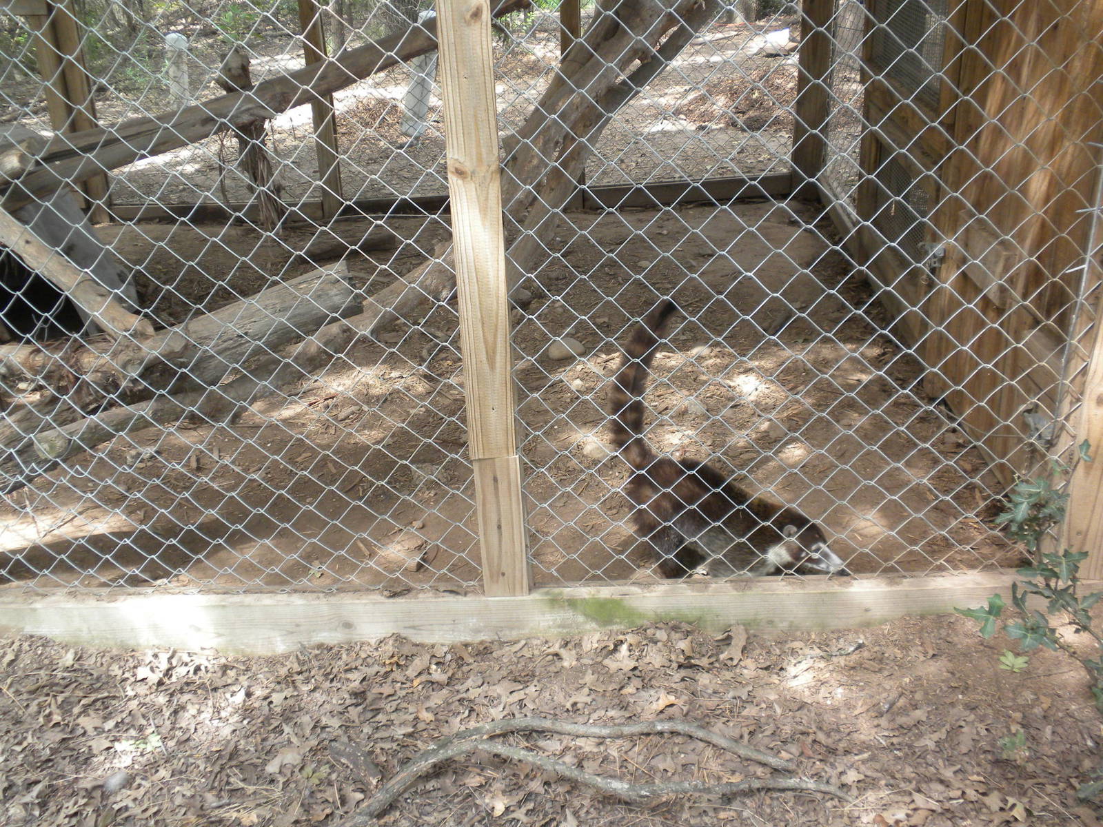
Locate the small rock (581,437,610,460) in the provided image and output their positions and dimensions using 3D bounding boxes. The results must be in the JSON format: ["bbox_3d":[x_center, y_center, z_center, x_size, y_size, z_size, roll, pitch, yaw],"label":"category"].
[{"bbox_3d":[0.114,0.092,3.061,0.080,0.048,0.068,-2,23,0],"label":"small rock"}]

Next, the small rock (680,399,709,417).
[{"bbox_3d":[0.402,-0.014,3.293,0.082,0.043,0.065,-2,23,0],"label":"small rock"}]

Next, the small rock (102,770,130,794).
[{"bbox_3d":[-0.748,0.634,2.026,0.048,0.034,0.042,-2,23,0],"label":"small rock"}]

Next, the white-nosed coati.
[{"bbox_3d":[0.360,0.064,2.376,0.490,0.590,0.190,2,23,11],"label":"white-nosed coati"}]

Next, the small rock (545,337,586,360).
[{"bbox_3d":[0.047,-0.205,3.765,0.125,0.065,0.095,-2,23,0],"label":"small rock"}]

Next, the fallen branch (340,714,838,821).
[{"bbox_3d":[0.071,0.593,2.006,0.830,0.060,0.260,-2,23,0],"label":"fallen branch"}]

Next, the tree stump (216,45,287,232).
[{"bbox_3d":[-1.312,-1.195,5.150,0.230,0.800,0.200,-2,23,0],"label":"tree stump"}]

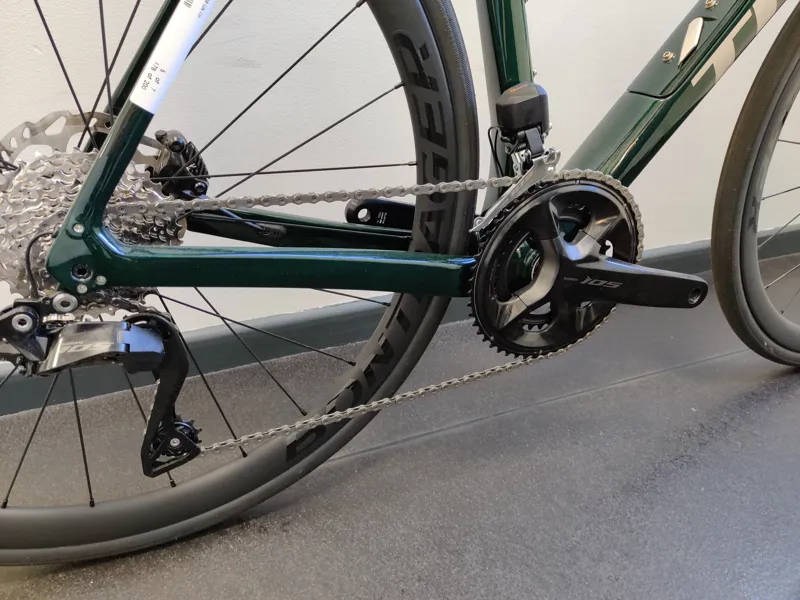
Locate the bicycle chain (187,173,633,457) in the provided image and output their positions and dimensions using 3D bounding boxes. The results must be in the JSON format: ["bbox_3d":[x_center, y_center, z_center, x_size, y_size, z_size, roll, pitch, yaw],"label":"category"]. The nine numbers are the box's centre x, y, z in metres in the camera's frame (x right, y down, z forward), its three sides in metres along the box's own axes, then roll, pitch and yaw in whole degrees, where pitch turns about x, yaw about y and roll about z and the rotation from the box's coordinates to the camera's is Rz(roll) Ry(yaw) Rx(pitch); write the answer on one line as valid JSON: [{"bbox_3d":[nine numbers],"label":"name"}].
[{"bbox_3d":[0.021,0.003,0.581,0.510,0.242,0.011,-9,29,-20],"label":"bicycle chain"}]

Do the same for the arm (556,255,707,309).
[{"bbox_3d":[0.240,-0.015,0.654,0.208,0.040,0.024,4,24,-27],"label":"arm"}]

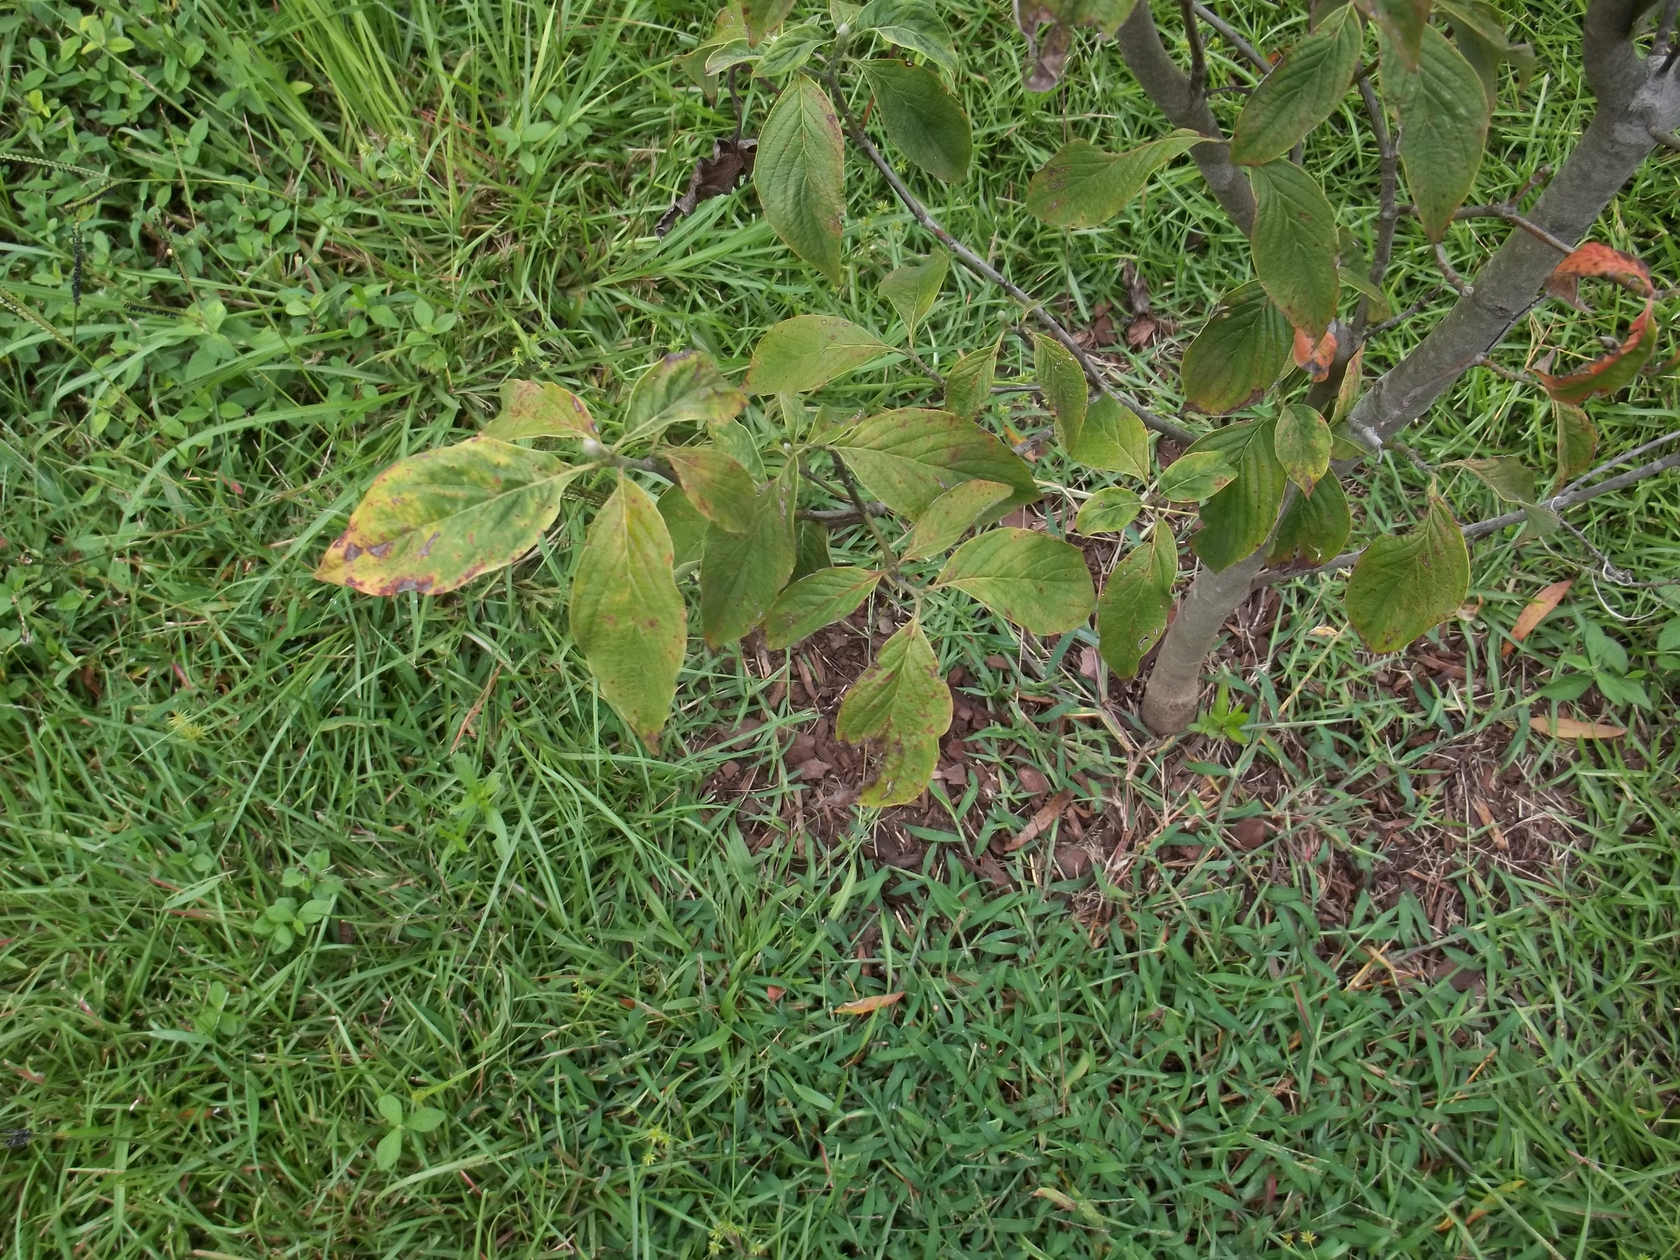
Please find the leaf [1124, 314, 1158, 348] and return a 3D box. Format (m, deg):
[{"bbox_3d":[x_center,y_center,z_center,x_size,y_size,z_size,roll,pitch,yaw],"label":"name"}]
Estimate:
[{"bbox_3d":[0.310,-0.307,1.643,0.031,0.012,0.045,37,62,11],"label":"leaf"}]

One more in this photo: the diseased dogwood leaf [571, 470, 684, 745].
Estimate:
[{"bbox_3d":[-0.098,-0.009,0.740,0.052,0.128,0.025,-7,14,-4],"label":"diseased dogwood leaf"}]

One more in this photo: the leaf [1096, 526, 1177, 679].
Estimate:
[{"bbox_3d":[0.175,-0.016,0.945,0.042,0.096,0.018,14,18,9],"label":"leaf"}]

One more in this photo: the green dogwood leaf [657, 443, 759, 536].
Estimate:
[{"bbox_3d":[-0.060,-0.067,0.750,0.018,0.058,0.031,-4,52,48],"label":"green dogwood leaf"}]

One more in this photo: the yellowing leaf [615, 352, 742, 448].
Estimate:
[{"bbox_3d":[-0.072,-0.106,0.745,0.079,0.022,0.033,-27,61,-40],"label":"yellowing leaf"}]

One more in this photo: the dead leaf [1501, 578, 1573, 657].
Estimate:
[{"bbox_3d":[0.621,-0.011,1.424,0.098,0.008,0.018,-44,65,-13],"label":"dead leaf"}]

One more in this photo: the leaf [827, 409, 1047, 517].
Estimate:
[{"bbox_3d":[0.048,-0.085,0.825,0.119,0.018,0.057,12,71,-20],"label":"leaf"}]

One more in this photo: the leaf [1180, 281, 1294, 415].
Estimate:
[{"bbox_3d":[0.251,-0.178,1.015,0.062,0.085,0.018,39,21,11],"label":"leaf"}]

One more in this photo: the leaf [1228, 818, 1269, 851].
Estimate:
[{"bbox_3d":[0.336,0.166,1.312,0.030,0.010,0.030,0,73,0],"label":"leaf"}]

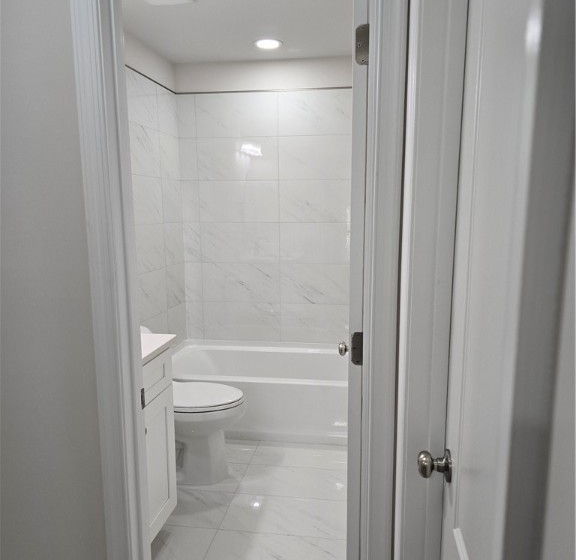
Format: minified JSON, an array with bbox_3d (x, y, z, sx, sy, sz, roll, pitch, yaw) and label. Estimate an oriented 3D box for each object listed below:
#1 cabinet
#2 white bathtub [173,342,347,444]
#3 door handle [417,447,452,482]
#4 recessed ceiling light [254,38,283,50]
[{"bbox_3d":[-0.811,0.741,1.974,0.549,0.899,0.760,1,8,8],"label":"cabinet"},{"bbox_3d":[-0.095,0.757,3.493,1.517,0.416,0.740,1,8,8],"label":"white bathtub"},{"bbox_3d":[0.302,0.379,1.043,0.066,0.068,0.068,1,8,8],"label":"door handle"},{"bbox_3d":[-0.121,-1.469,3.195,0.174,0.018,0.174,1,8,8],"label":"recessed ceiling light"}]

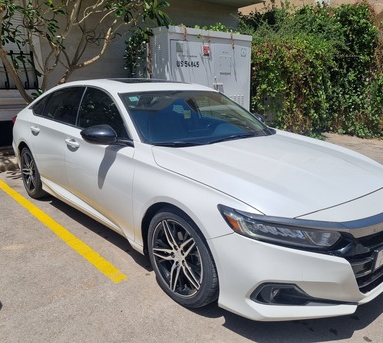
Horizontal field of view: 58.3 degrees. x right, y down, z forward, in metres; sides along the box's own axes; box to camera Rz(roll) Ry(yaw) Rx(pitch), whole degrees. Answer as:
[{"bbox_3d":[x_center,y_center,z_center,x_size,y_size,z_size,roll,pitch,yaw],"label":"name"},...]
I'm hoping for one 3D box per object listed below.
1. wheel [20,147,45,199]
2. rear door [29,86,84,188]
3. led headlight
[{"bbox_3d":[-1.926,-0.011,4.257,0.235,0.670,0.670,-10,18,-41],"label":"wheel"},{"bbox_3d":[-1.409,-0.376,3.650,0.300,1.090,1.030,-10,18,-41],"label":"rear door"},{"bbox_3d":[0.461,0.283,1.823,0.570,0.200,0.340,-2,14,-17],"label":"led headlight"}]

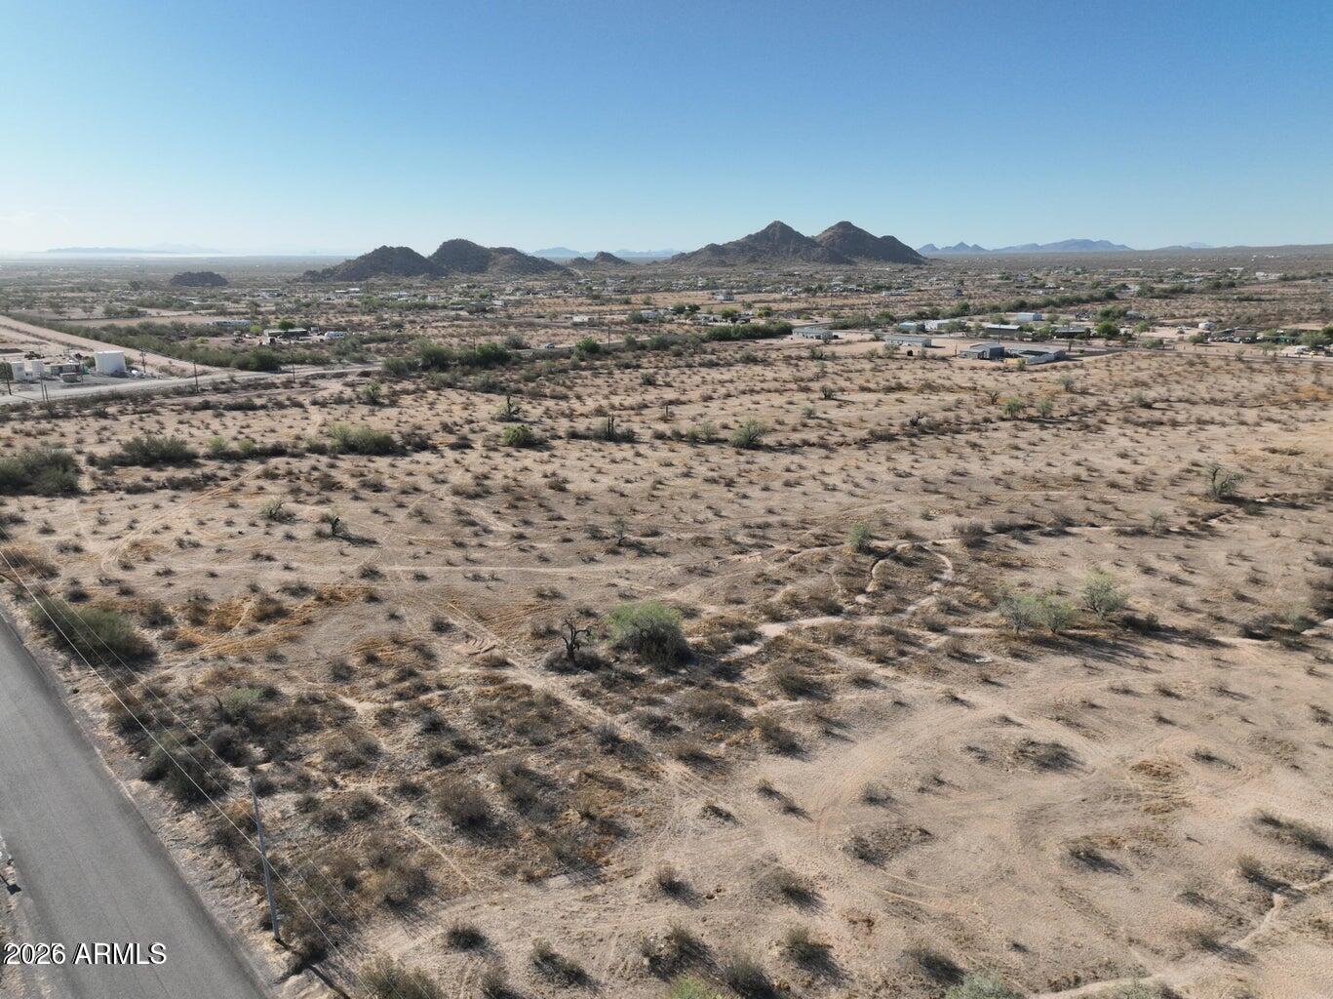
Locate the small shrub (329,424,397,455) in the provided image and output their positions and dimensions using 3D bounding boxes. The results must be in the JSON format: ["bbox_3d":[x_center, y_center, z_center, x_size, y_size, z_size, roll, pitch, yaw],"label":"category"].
[{"bbox_3d":[-59.761,-11.942,181.865,12.854,5.569,7.070,-5,16,-18],"label":"small shrub"}]

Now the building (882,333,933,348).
[{"bbox_3d":[103.404,-67.888,394.823,8.000,4.200,18.300,-14,20,-42],"label":"building"}]

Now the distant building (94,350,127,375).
[{"bbox_3d":[-184.429,-45.408,306.013,8.478,6.416,8.478,-9,17,-30],"label":"distant building"}]

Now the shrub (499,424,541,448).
[{"bbox_3d":[-29.793,-12.889,187.444,7.721,4.531,6.949,-2,15,-9],"label":"shrub"}]

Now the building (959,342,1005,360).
[{"bbox_3d":[118.977,-56.134,348.693,10.500,5.200,13.000,-14,20,-42],"label":"building"}]

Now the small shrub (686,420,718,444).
[{"bbox_3d":[7.473,-14.090,192.150,6.512,4.431,4.884,1,15,2],"label":"small shrub"}]

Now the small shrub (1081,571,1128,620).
[{"bbox_3d":[46.971,10.344,98.856,4.459,5.178,4.236,7,17,26],"label":"small shrub"}]

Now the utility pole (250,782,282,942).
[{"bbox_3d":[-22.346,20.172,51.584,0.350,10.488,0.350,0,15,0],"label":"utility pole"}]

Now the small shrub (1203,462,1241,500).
[{"bbox_3d":[89.216,-3.049,148.348,5.184,5.615,4.925,9,17,31],"label":"small shrub"}]

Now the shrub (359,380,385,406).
[{"bbox_3d":[-77.189,-27.955,242.388,6.266,5.397,5.953,-5,16,-17],"label":"shrub"}]

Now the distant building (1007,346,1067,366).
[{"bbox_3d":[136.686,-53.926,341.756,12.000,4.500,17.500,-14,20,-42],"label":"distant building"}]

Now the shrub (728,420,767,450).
[{"bbox_3d":[16.583,-13.067,186.213,7.318,5.507,6.586,1,15,5],"label":"shrub"}]

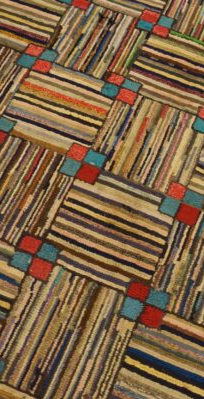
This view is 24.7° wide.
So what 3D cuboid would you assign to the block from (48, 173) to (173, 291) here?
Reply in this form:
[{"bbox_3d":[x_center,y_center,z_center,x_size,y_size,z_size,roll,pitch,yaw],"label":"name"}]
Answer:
[{"bbox_3d":[0.022,0.071,1.093,0.263,0.012,0.268,23,65,5],"label":"block"}]

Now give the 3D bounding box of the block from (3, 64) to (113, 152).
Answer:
[{"bbox_3d":[-0.109,-0.241,1.223,0.242,0.012,0.250,23,65,5],"label":"block"}]

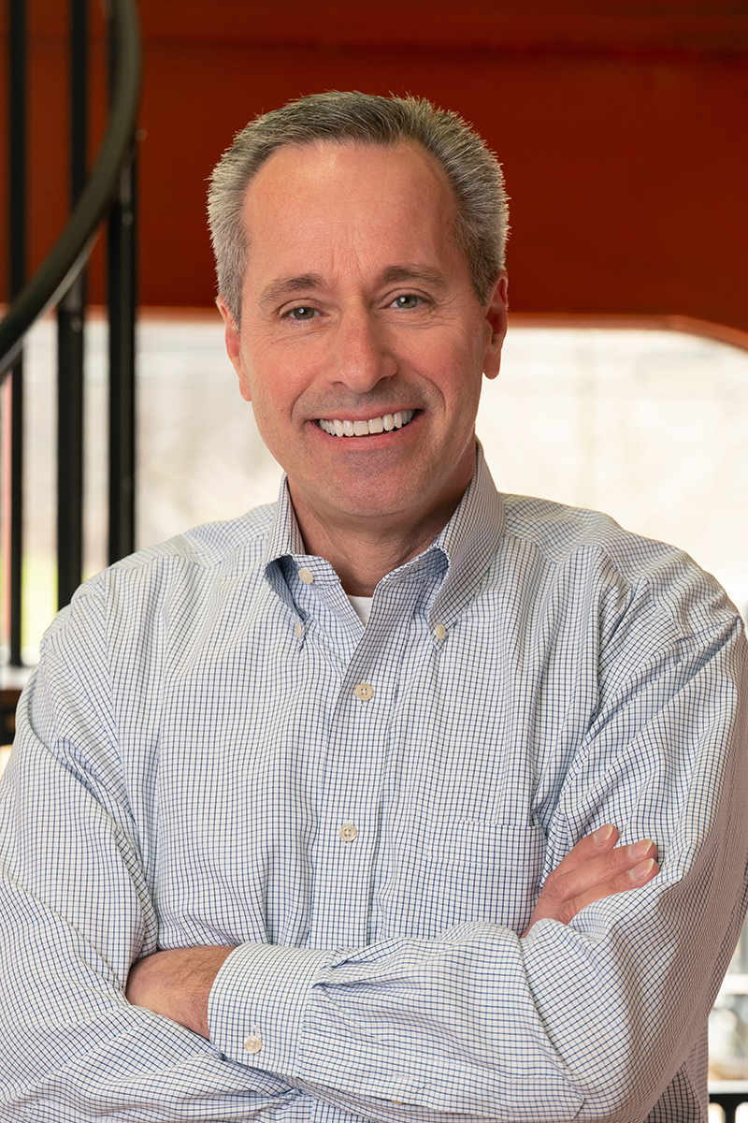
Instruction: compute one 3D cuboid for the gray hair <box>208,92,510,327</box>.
[{"bbox_3d":[-0.010,-0.210,1.770,0.187,0.175,0.205,-5,0,0],"label":"gray hair"}]

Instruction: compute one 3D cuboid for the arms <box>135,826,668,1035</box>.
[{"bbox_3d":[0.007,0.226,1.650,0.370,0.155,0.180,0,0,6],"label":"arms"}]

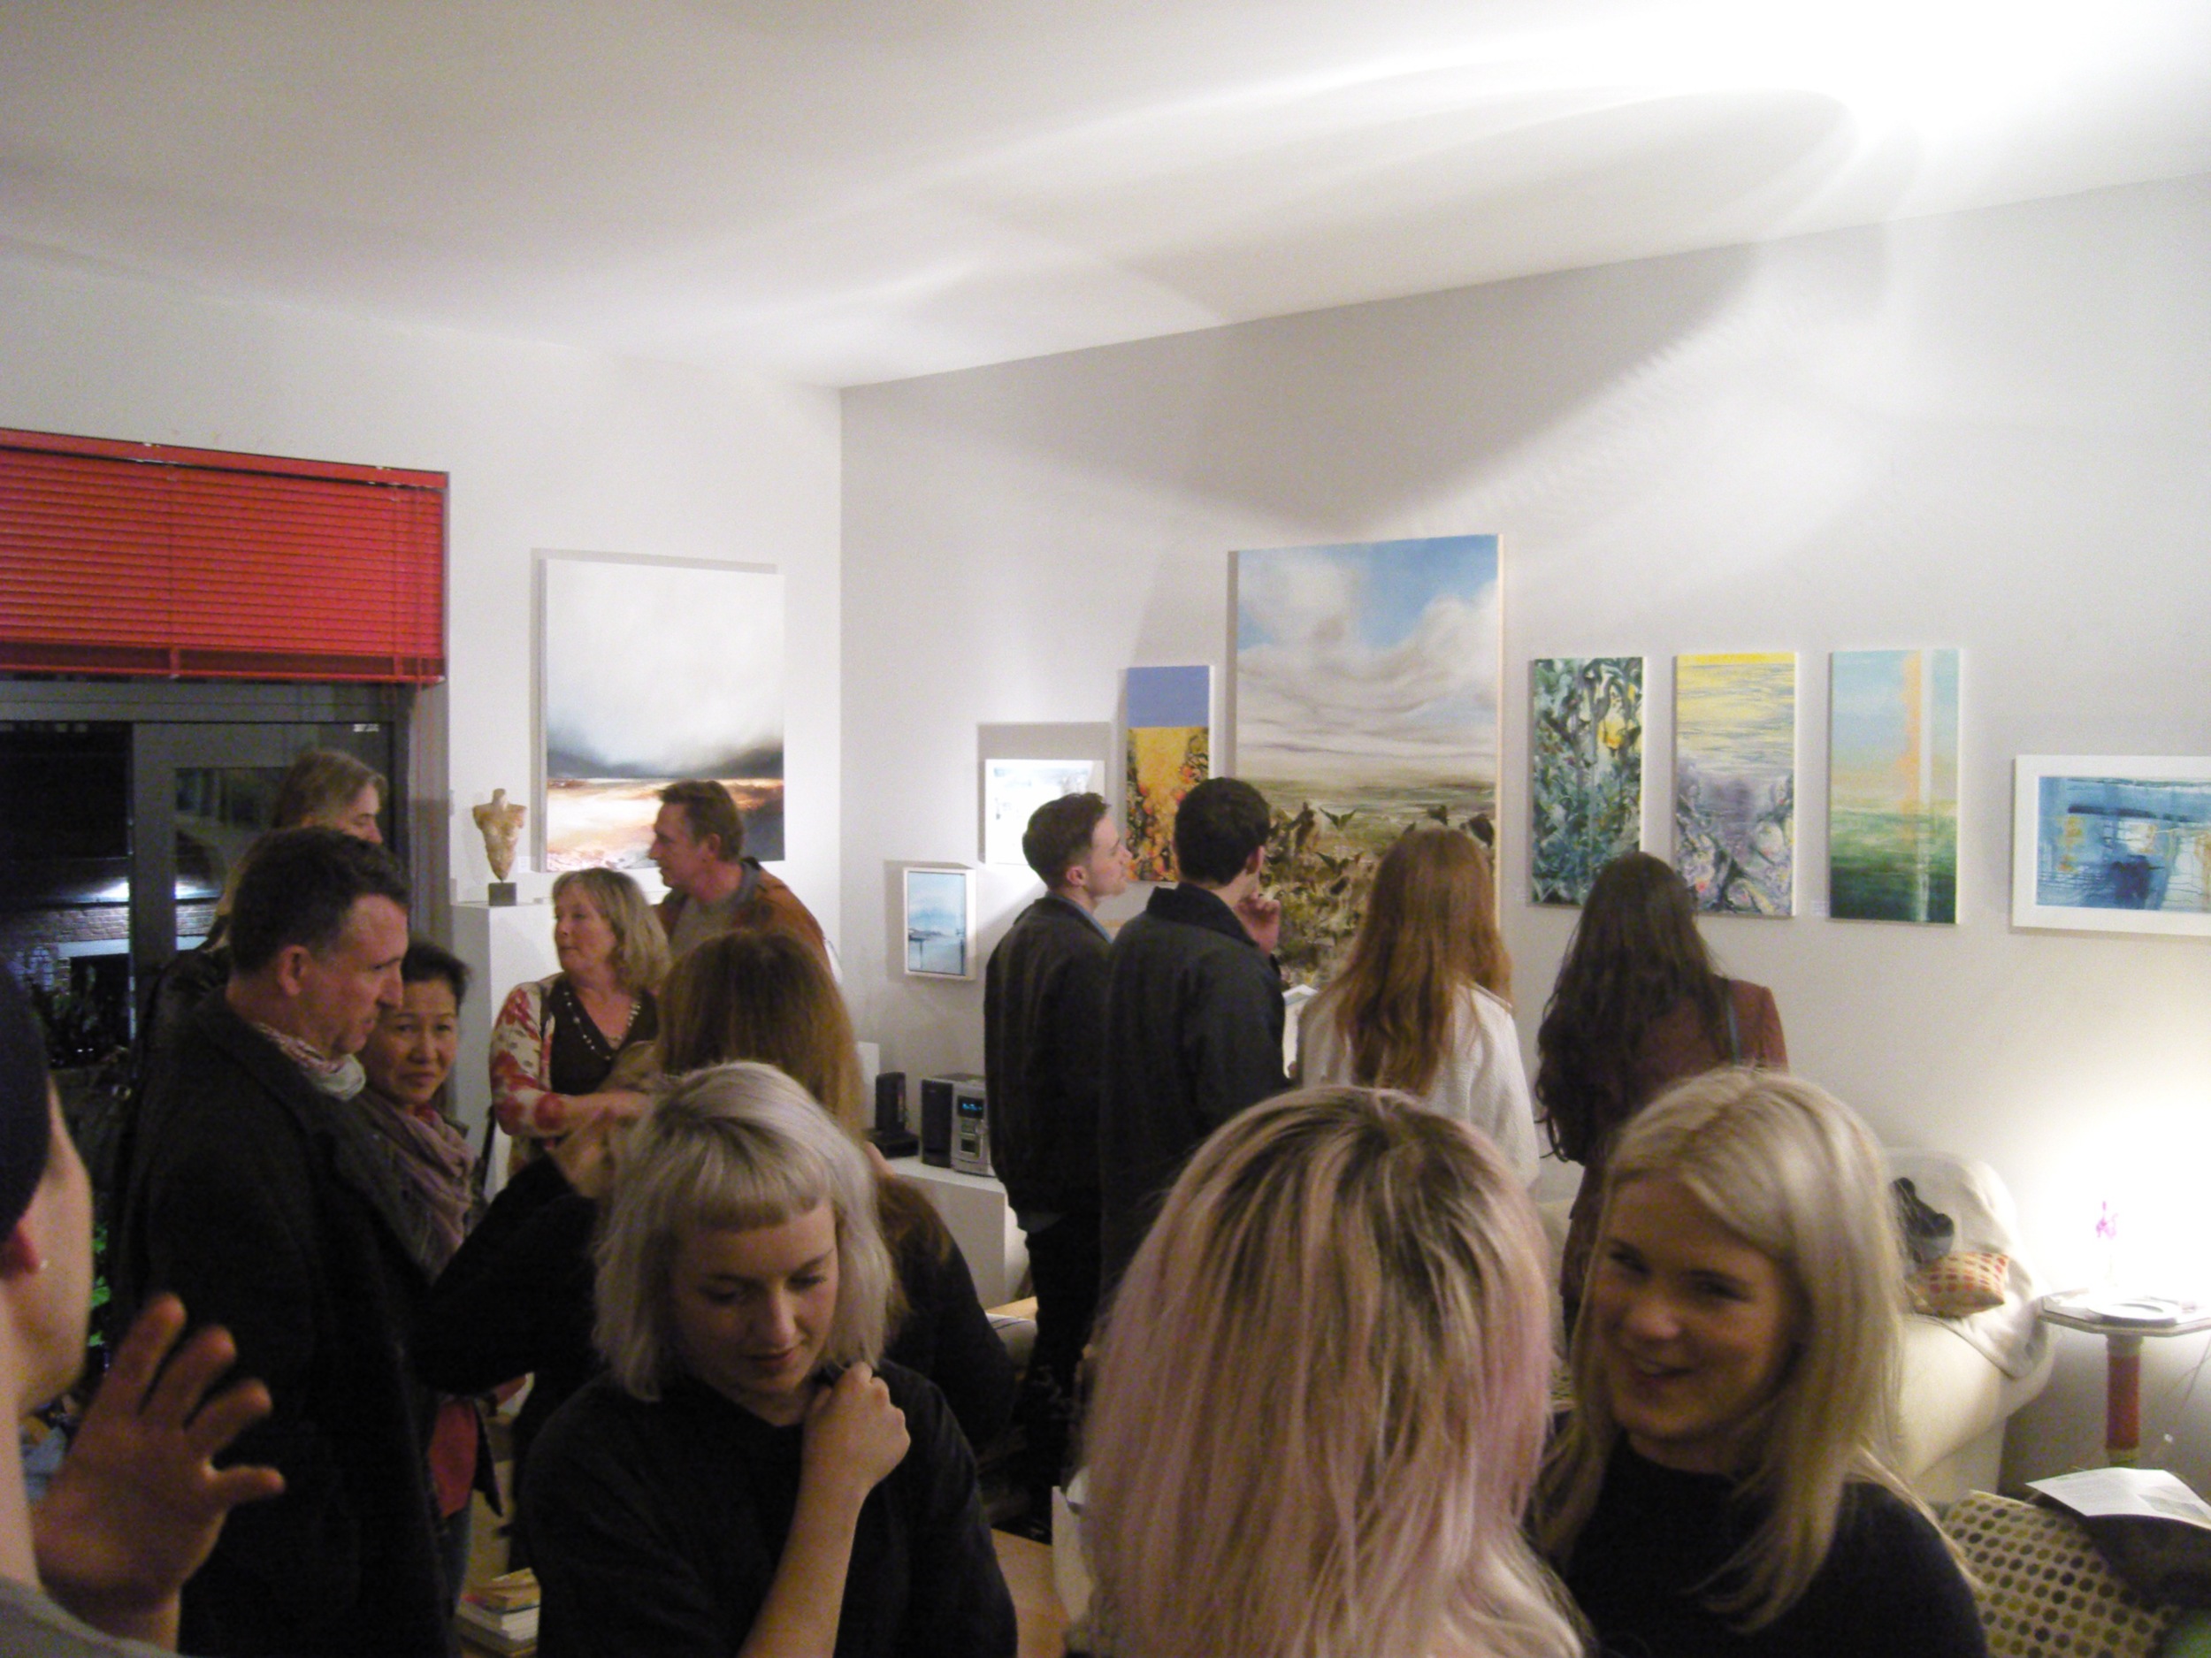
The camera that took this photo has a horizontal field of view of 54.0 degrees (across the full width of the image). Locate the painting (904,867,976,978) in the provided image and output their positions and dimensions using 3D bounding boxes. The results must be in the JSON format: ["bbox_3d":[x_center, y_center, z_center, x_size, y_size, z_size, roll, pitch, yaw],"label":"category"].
[{"bbox_3d":[-0.508,0.291,6.735,0.270,0.330,0.045,2,3,41],"label":"painting"}]

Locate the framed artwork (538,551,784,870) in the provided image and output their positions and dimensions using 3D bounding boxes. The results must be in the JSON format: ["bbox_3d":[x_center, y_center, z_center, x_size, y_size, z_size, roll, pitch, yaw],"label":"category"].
[{"bbox_3d":[-1.307,-0.334,6.492,0.040,0.888,0.880,2,3,41],"label":"framed artwork"}]

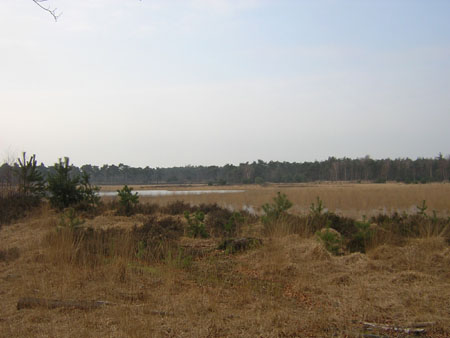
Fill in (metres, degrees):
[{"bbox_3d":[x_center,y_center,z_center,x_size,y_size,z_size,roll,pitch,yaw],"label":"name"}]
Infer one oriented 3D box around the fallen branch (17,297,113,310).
[{"bbox_3d":[-2.005,1.681,5.850,1.199,0.150,0.170,0,-1,0],"label":"fallen branch"}]

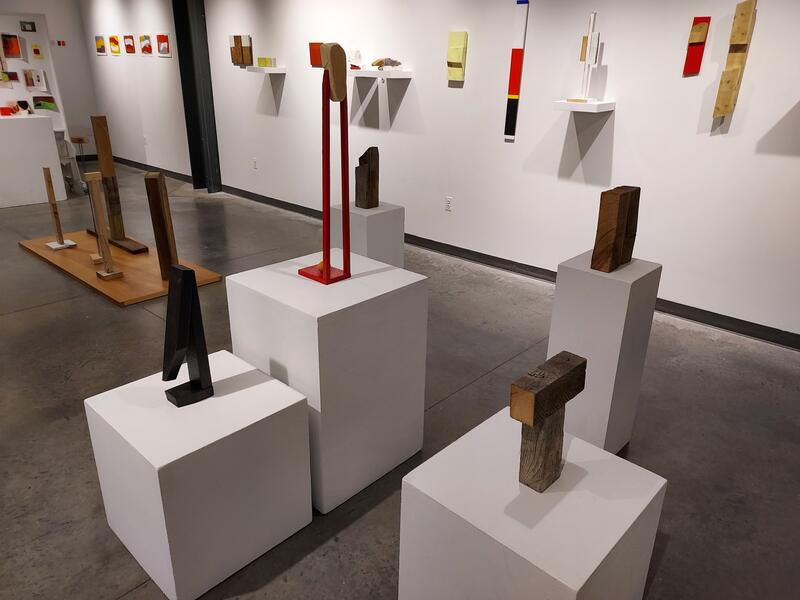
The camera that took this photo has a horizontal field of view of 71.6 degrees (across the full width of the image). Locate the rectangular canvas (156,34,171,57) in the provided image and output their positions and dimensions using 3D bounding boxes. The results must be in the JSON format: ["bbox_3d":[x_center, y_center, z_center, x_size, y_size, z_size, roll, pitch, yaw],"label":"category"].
[{"bbox_3d":[-3.256,-3.493,7.617,0.402,0.281,0.028,20,28,40],"label":"rectangular canvas"}]

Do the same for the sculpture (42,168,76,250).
[{"bbox_3d":[-2.915,-0.780,4.688,0.212,0.655,0.192,20,28,40],"label":"sculpture"}]

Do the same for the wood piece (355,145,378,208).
[{"bbox_3d":[-0.166,-0.621,2.810,0.074,0.302,0.089,19,27,39],"label":"wood piece"}]

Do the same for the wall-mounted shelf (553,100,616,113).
[{"bbox_3d":[1.281,-1.351,3.865,0.325,0.055,0.298,20,28,40],"label":"wall-mounted shelf"}]

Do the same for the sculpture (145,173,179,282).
[{"bbox_3d":[-1.814,-0.550,4.271,0.100,0.812,0.131,3,21,4],"label":"sculpture"}]

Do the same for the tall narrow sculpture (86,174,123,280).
[{"bbox_3d":[-2.308,-0.568,4.291,0.156,0.808,0.167,-18,29,-41],"label":"tall narrow sculpture"}]

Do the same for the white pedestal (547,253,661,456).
[{"bbox_3d":[0.767,0.230,2.161,0.272,0.761,0.270,-19,28,-42],"label":"white pedestal"}]

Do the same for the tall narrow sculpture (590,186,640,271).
[{"bbox_3d":[0.844,-0.278,2.164,0.079,0.298,0.209,20,28,40],"label":"tall narrow sculpture"}]

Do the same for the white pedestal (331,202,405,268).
[{"bbox_3d":[-0.170,-0.107,2.977,0.270,0.776,0.270,19,27,39],"label":"white pedestal"}]

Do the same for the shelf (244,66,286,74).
[{"bbox_3d":[-1.398,-2.431,5.888,0.331,0.049,0.243,20,28,41],"label":"shelf"}]

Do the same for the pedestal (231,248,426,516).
[{"bbox_3d":[-0.281,0.285,2.276,0.543,0.795,0.556,20,28,39],"label":"pedestal"}]

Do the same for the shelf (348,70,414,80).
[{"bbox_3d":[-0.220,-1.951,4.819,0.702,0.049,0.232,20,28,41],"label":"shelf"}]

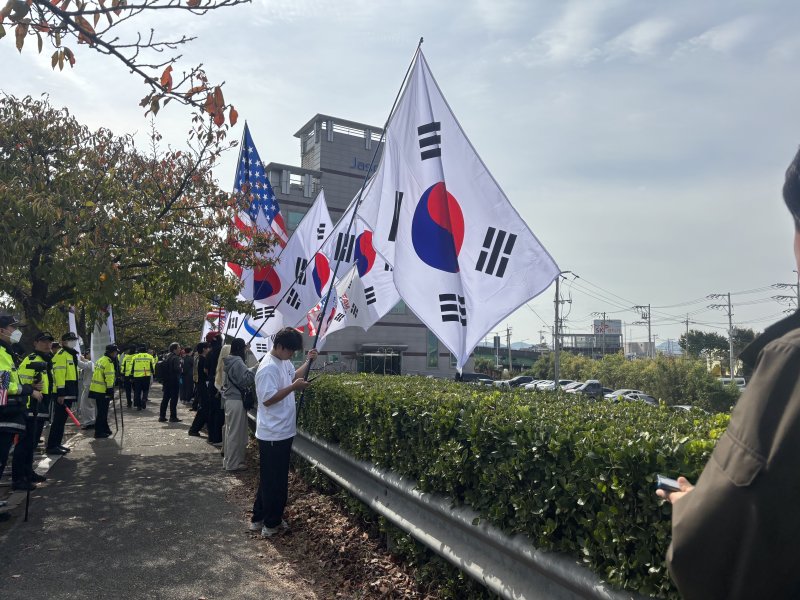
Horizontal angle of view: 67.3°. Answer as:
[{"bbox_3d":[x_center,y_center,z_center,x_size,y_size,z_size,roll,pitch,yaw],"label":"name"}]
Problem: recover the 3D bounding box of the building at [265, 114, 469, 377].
[{"bbox_3d":[-5.382,-5.083,80.118,29.560,32.020,13.000,4,-6,-30],"label":"building"}]

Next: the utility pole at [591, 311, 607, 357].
[{"bbox_3d":[34.263,8.050,103.355,2.590,11.880,0.600,2,-5,-6],"label":"utility pole"}]

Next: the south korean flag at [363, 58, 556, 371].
[{"bbox_3d":[0.480,-0.690,4.850,1.500,2.450,0.550,2,-5,-18],"label":"south korean flag"}]

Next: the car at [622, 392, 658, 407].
[{"bbox_3d":[19.169,8.116,47.500,4.650,1.450,1.840,5,-6,-38],"label":"car"}]

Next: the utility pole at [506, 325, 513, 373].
[{"bbox_3d":[16.136,7.804,89.657,0.300,8.000,0.300,1,-5,0],"label":"utility pole"}]

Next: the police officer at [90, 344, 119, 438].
[{"bbox_3d":[-5.360,1.651,10.900,0.480,1.670,0.400,-4,-6,40],"label":"police officer"}]

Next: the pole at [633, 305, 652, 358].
[{"bbox_3d":[35.185,6.597,86.848,2.690,11.900,0.600,2,-5,-6],"label":"pole"}]

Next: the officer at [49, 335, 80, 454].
[{"bbox_3d":[-4.969,1.377,8.900,0.370,1.760,0.500,0,-5,3],"label":"officer"}]

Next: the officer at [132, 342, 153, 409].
[{"bbox_3d":[-6.899,2.076,16.100,0.550,1.750,0.380,2,-6,-19],"label":"officer"}]

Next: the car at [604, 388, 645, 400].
[{"bbox_3d":[19.789,8.562,52.500,4.700,1.460,1.840,5,-6,-38],"label":"car"}]

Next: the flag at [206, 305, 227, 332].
[{"bbox_3d":[-3.359,0.320,11.000,0.380,0.480,0.180,2,-6,-17],"label":"flag"}]

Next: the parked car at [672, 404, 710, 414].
[{"bbox_3d":[15.031,6.170,30.938,4.600,1.470,1.850,2,-5,-16],"label":"parked car"}]

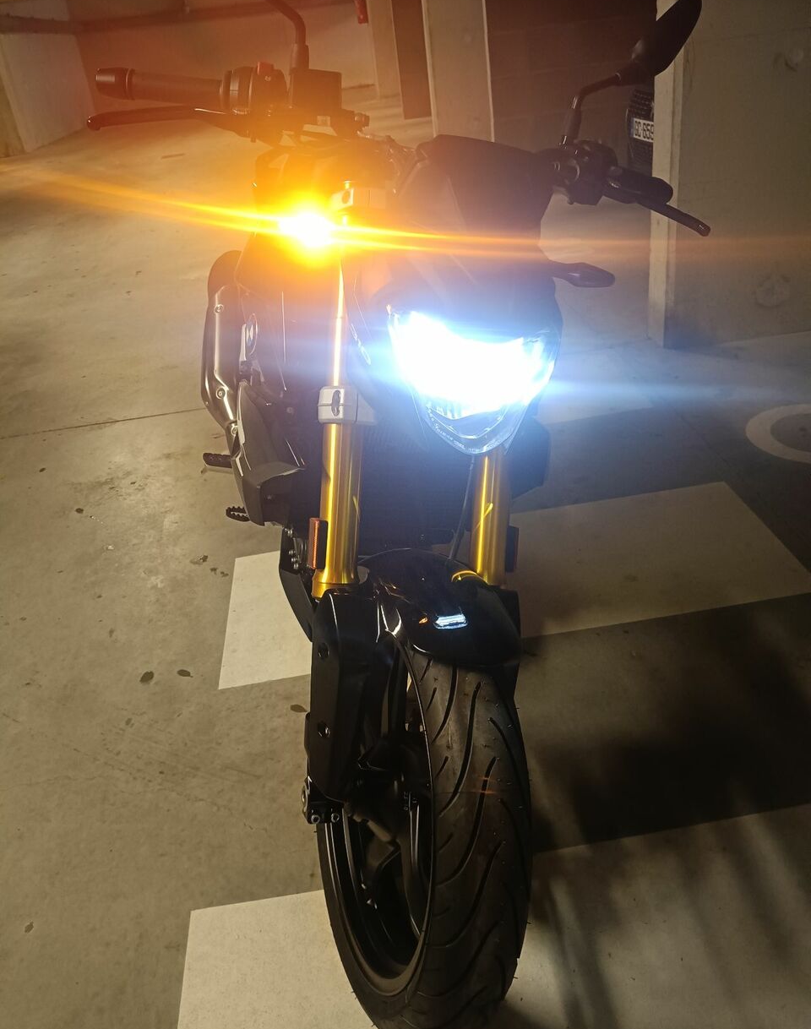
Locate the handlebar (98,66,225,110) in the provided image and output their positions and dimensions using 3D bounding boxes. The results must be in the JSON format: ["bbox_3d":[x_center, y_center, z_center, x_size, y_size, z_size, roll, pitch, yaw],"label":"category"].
[{"bbox_3d":[-0.292,-0.508,0.968,0.154,0.037,0.037,8,31,2],"label":"handlebar"}]

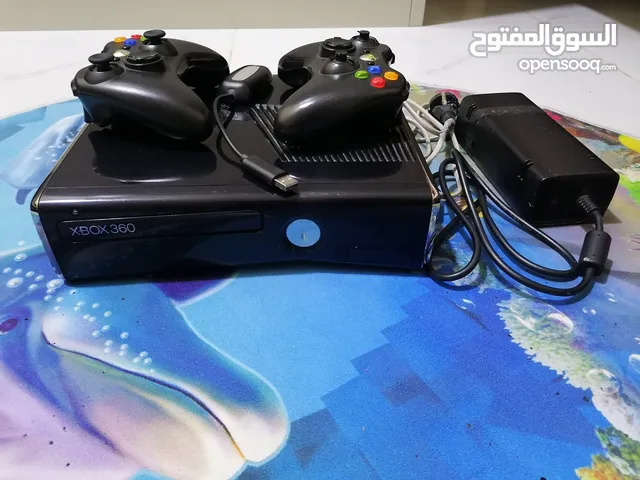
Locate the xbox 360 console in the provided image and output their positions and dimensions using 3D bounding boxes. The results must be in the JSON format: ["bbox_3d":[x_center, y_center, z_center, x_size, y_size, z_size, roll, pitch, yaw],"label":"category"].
[{"bbox_3d":[-0.060,-0.074,0.456,0.270,0.075,0.252,-1,37,-3],"label":"xbox 360 console"}]

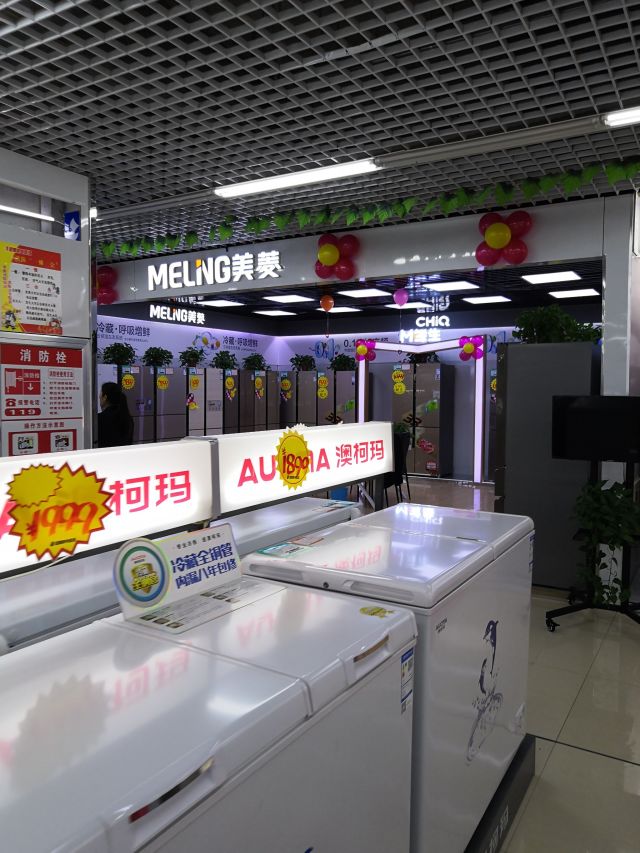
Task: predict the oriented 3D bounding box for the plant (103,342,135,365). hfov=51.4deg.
[{"bbox_3d":[-2.961,-1.061,9.850,0.480,0.340,0.490,2,4,31],"label":"plant"}]

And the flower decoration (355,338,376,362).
[{"bbox_3d":[0.793,-1.320,11.600,0.390,0.390,0.280,2,4,31],"label":"flower decoration"}]

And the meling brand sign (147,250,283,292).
[{"bbox_3d":[-1.013,-1.449,6.204,1.639,0.247,0.070,2,4,31],"label":"meling brand sign"}]

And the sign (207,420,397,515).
[{"bbox_3d":[-0.043,0.123,2.473,0.130,0.231,1.191,2,4,31],"label":"sign"}]

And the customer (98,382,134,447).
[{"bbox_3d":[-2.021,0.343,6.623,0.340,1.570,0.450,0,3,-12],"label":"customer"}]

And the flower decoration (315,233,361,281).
[{"bbox_3d":[0.151,-1.421,5.580,0.390,0.400,0.290,2,4,31],"label":"flower decoration"}]

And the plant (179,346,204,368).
[{"bbox_3d":[-2.010,-1.072,10.410,0.400,0.360,0.400,0,3,0],"label":"plant"}]

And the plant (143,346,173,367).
[{"bbox_3d":[-2.544,-1.084,10.450,0.460,0.320,0.470,0,3,0],"label":"plant"}]

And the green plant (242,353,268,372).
[{"bbox_3d":[-1.149,-1.149,11.854,0.420,0.340,0.440,0,3,0],"label":"green plant"}]

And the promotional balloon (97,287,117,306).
[{"bbox_3d":[-2.266,-1.391,7.080,0.190,0.190,0.190,0,3,0],"label":"promotional balloon"}]

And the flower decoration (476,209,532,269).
[{"bbox_3d":[1.300,-1.332,4.714,0.430,0.420,0.260,2,4,31],"label":"flower decoration"}]

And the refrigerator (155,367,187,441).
[{"bbox_3d":[-2.570,-0.004,10.481,0.660,1.820,0.630,2,4,31],"label":"refrigerator"}]

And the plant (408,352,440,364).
[{"bbox_3d":[1.774,-1.220,11.350,0.470,0.320,0.450,2,4,31],"label":"plant"}]

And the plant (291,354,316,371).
[{"bbox_3d":[-0.314,-1.208,12.654,0.460,0.330,0.420,0,3,0],"label":"plant"}]

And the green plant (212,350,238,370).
[{"bbox_3d":[-1.685,-1.170,11.800,0.460,0.330,0.470,0,3,0],"label":"green plant"}]

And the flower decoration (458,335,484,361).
[{"bbox_3d":[2.357,-1.209,10.350,0.390,0.390,0.280,2,4,31],"label":"flower decoration"}]

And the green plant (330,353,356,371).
[{"bbox_3d":[0.441,-1.240,12.750,0.500,0.330,0.460,2,4,31],"label":"green plant"}]

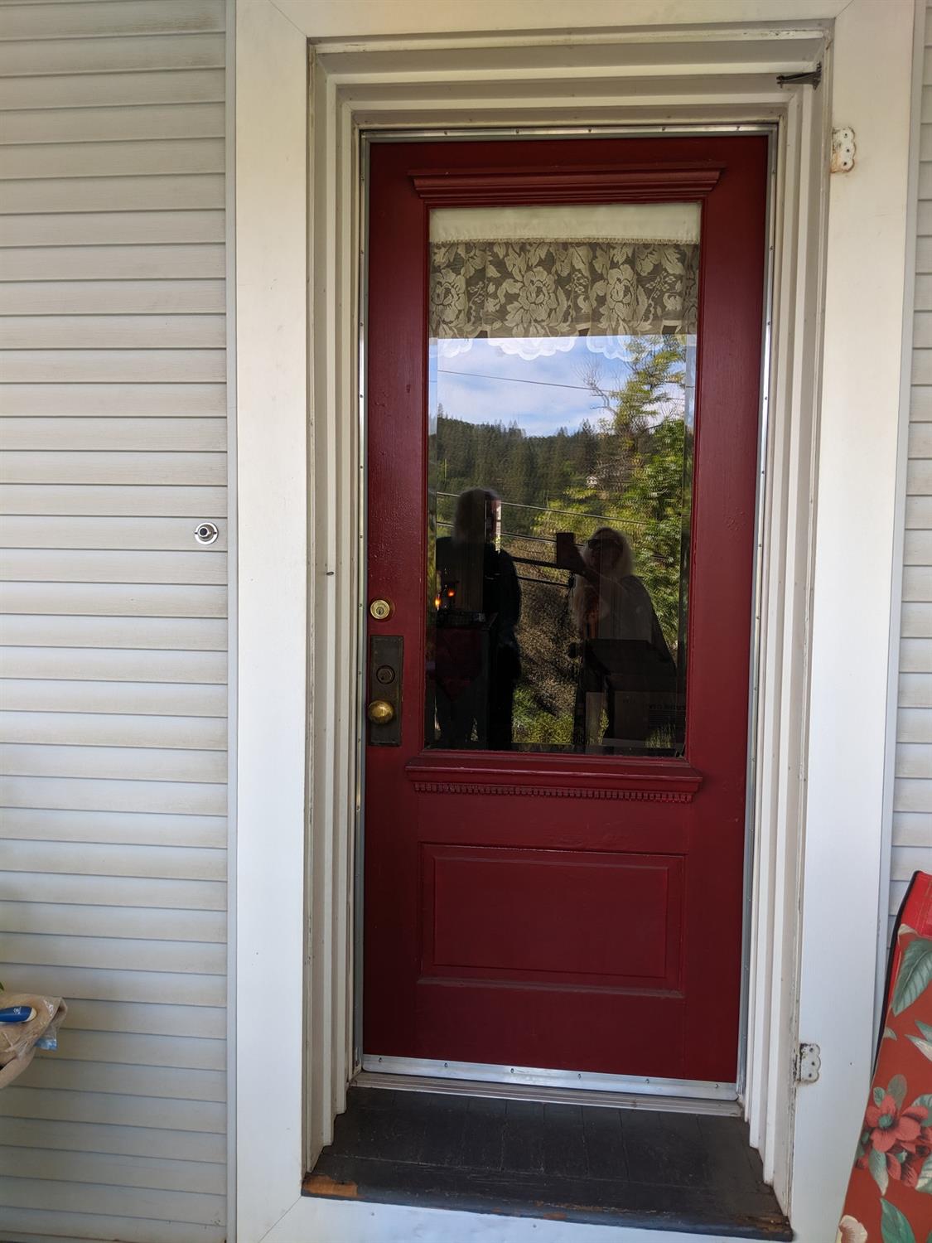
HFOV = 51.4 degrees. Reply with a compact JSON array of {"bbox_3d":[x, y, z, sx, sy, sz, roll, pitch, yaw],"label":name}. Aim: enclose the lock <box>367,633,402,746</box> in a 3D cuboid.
[{"bbox_3d":[-0.185,0.161,2.157,0.075,0.250,0.070,1,3,5],"label":"lock"}]

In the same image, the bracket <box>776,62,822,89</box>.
[{"bbox_3d":[0.620,-1.019,1.813,0.075,0.036,0.044,1,3,5],"label":"bracket"}]

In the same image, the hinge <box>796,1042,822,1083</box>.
[{"bbox_3d":[0.635,0.818,1.796,0.044,0.077,0.010,1,3,5],"label":"hinge"}]

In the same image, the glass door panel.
[{"bbox_3d":[0.204,-0.301,2.135,0.585,1.200,0.025,1,3,5],"label":"glass door panel"}]

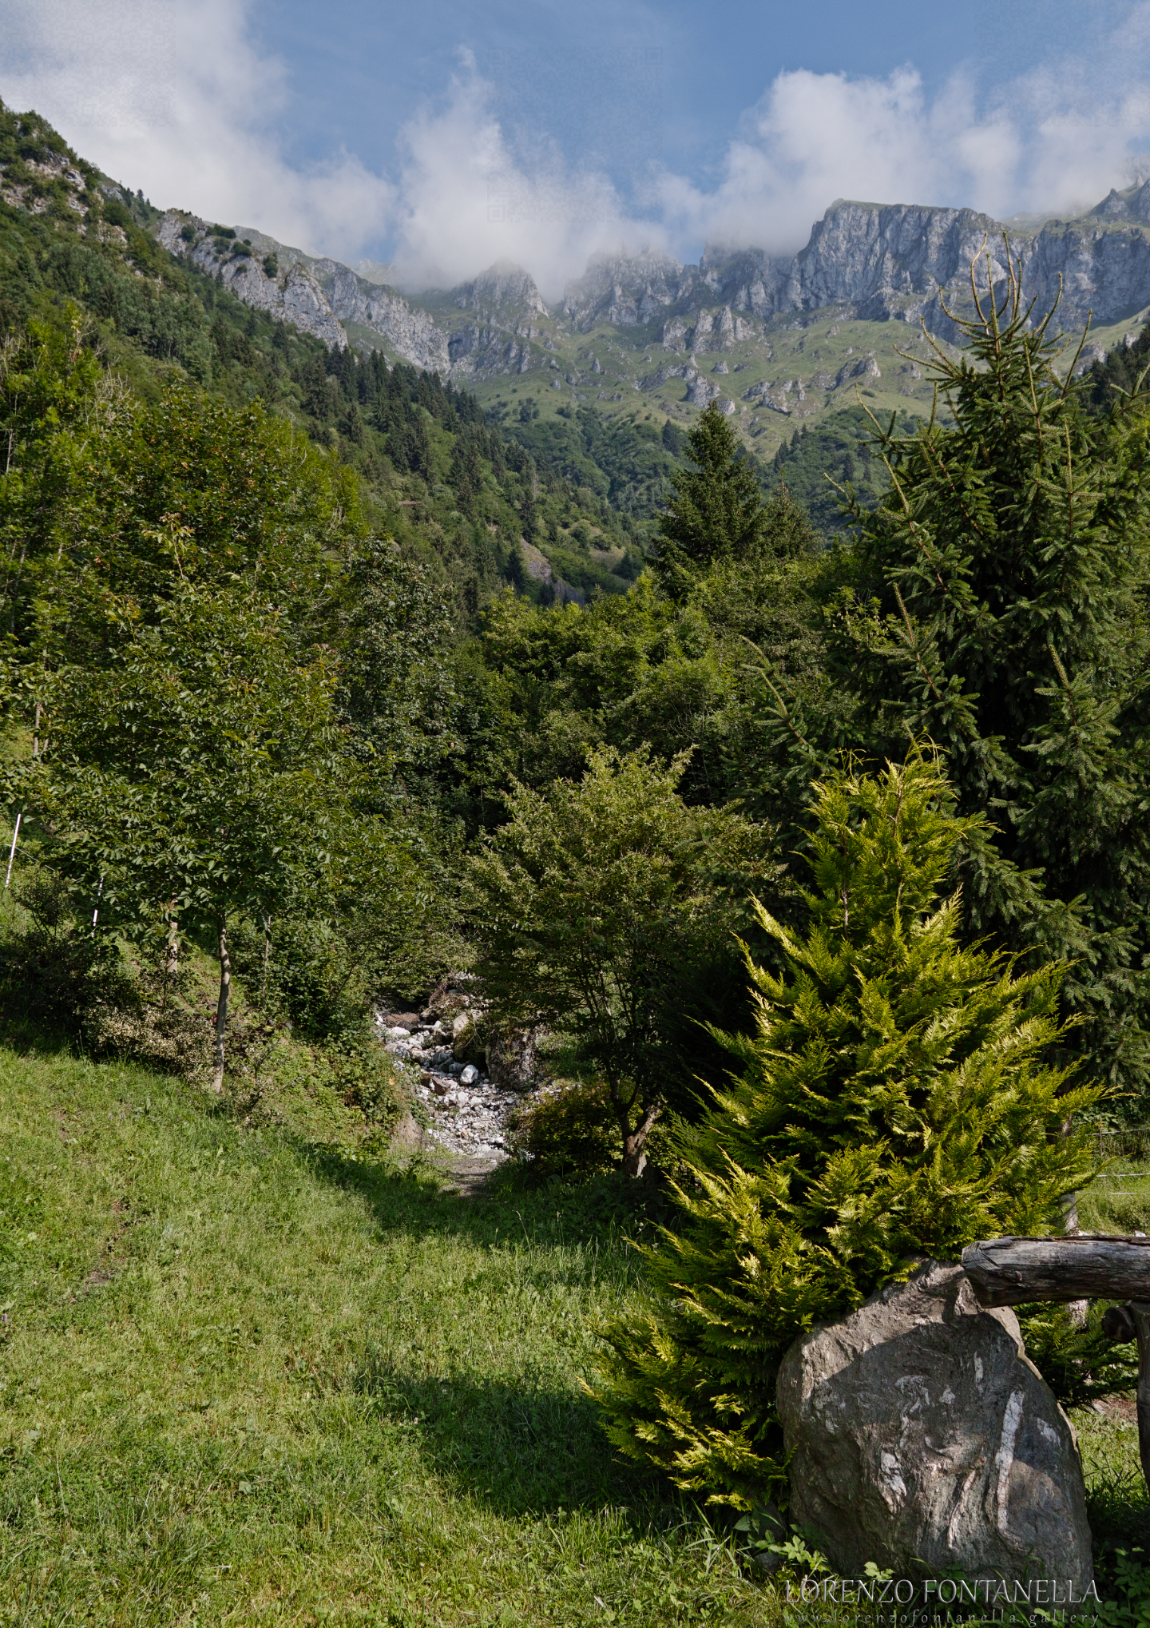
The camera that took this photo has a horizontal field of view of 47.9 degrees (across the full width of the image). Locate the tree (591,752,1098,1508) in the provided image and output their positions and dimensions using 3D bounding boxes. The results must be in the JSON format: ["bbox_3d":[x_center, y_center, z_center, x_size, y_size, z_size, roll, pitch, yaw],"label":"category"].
[{"bbox_3d":[0.872,0.919,4.450,1.648,2.334,1.598,0,-11,0],"label":"tree"}]

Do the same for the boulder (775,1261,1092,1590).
[{"bbox_3d":[0.995,1.684,3.600,0.880,0.837,0.660,2,-11,-8],"label":"boulder"}]

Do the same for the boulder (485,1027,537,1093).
[{"bbox_3d":[-0.979,3.790,20.000,0.791,0.962,0.712,0,-11,0],"label":"boulder"}]

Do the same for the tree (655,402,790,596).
[{"bbox_3d":[4.339,-5.902,40.000,4.481,14.830,4.481,0,-11,0],"label":"tree"}]

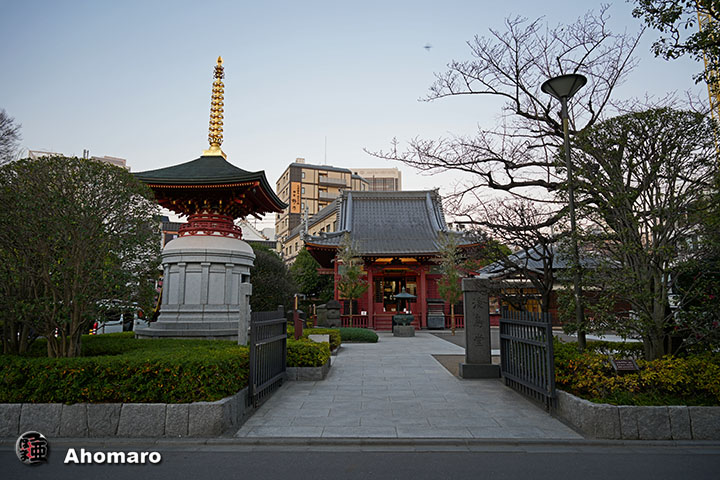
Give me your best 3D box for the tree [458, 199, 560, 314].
[{"bbox_3d":[3.146,0.850,9.176,2.300,3.580,2.000,0,-8,0],"label":"tree"}]

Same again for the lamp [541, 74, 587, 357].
[{"bbox_3d":[3.767,-0.379,7.841,0.840,5.630,0.840,0,-8,0],"label":"lamp"}]

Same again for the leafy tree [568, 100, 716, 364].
[{"bbox_3d":[4.525,0.003,6.977,2.500,4.530,2.500,0,-8,0],"label":"leafy tree"}]

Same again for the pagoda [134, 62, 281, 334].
[{"bbox_3d":[-5.640,-1.906,16.853,5.000,11.180,5.000,0,-8,0],"label":"pagoda"}]

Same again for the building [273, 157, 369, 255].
[{"bbox_3d":[-9.503,0.636,95.922,16.000,29.430,15.000,4,-9,-25],"label":"building"}]

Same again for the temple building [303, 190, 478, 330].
[{"bbox_3d":[2.045,1.010,29.367,10.900,9.430,10.800,0,-8,0],"label":"temple building"}]

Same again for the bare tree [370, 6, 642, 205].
[{"bbox_3d":[4.109,-1.698,11.573,7.500,9.430,6.000,0,-8,0],"label":"bare tree"}]

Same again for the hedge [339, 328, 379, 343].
[{"bbox_3d":[-0.119,3.729,17.241,1.600,0.500,1.300,0,-8,0],"label":"hedge"}]

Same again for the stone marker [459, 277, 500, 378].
[{"bbox_3d":[2.421,1.769,8.990,0.770,2.000,0.400,0,-8,0],"label":"stone marker"}]

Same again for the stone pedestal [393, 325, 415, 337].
[{"bbox_3d":[1.979,4.196,20.206,1.020,0.460,1.020,0,-8,0],"label":"stone pedestal"}]

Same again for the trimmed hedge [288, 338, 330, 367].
[{"bbox_3d":[-1.061,2.269,8.863,1.000,0.540,1.000,0,-8,0],"label":"trimmed hedge"}]

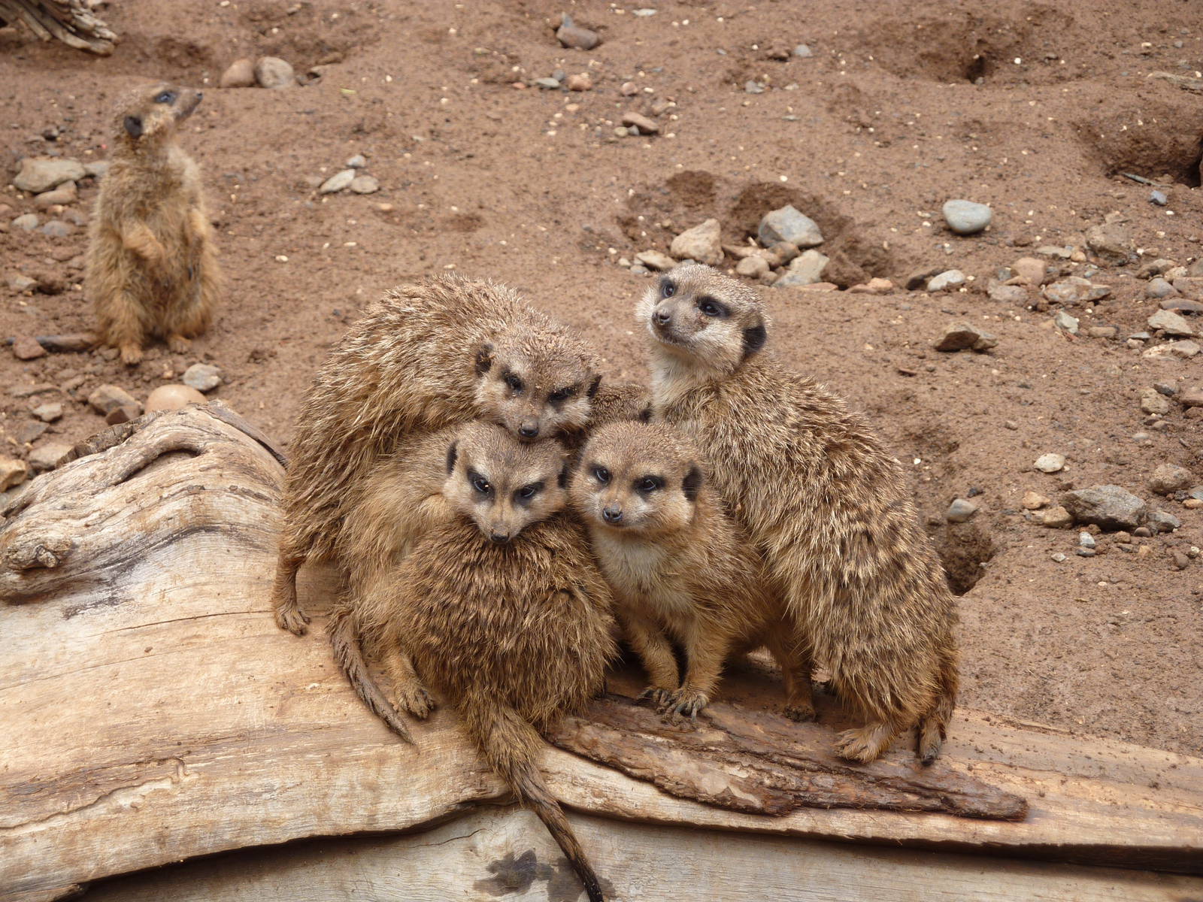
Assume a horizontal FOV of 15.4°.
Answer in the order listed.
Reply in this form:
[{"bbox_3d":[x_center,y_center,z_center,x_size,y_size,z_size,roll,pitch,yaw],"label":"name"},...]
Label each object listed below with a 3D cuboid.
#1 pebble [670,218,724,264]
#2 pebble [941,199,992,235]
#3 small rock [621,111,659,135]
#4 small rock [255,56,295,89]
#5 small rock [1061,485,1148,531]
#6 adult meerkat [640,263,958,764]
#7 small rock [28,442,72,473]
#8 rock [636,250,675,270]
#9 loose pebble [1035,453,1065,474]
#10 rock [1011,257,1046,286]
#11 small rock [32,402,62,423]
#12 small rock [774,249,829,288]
[{"bbox_3d":[0.090,-0.198,4.212,0.051,0.043,0.045,0,20,0],"label":"pebble"},{"bbox_3d":[0.330,-0.211,4.020,0.045,0.032,0.036,0,23,0],"label":"pebble"},{"bbox_3d":[0.037,-0.315,4.275,0.035,0.022,0.027,0,23,0],"label":"small rock"},{"bbox_3d":[-0.349,-0.405,4.759,0.043,0.036,0.041,0,20,0],"label":"small rock"},{"bbox_3d":[0.428,0.049,3.794,0.071,0.036,0.047,0,24,0],"label":"small rock"},{"bbox_3d":[0.107,0.033,2.380,0.165,0.255,0.118,8,24,18],"label":"adult meerkat"},{"bbox_3d":[-0.450,0.006,3.640,0.039,0.027,0.036,0,20,0],"label":"small rock"},{"bbox_3d":[0.052,-0.179,4.183,0.039,0.019,0.030,0,20,0],"label":"rock"},{"bbox_3d":[0.393,0.011,3.902,0.026,0.017,0.022,0,24,0],"label":"loose pebble"},{"bbox_3d":[0.414,-0.174,4.307,0.032,0.027,0.026,0,24,0],"label":"rock"},{"bbox_3d":[-0.469,-0.033,3.759,0.025,0.016,0.023,0,20,0],"label":"small rock"},{"bbox_3d":[0.186,-0.171,4.151,0.053,0.034,0.042,0,20,0],"label":"small rock"}]

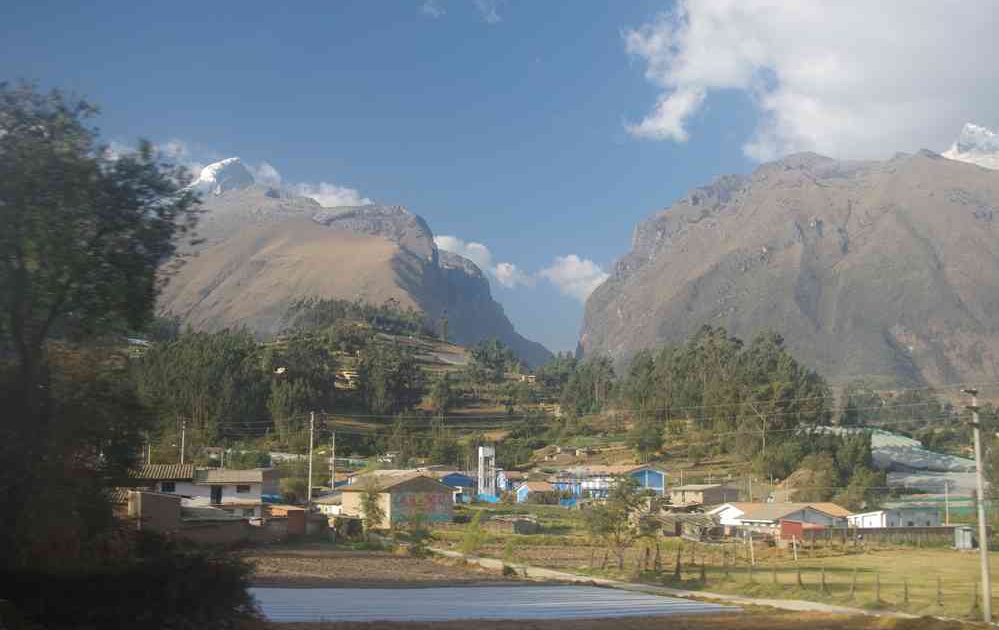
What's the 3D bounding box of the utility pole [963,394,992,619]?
[{"bbox_3d":[22.171,8.781,53.899,0.900,10.600,0.400,7,-11,-37],"label":"utility pole"}]

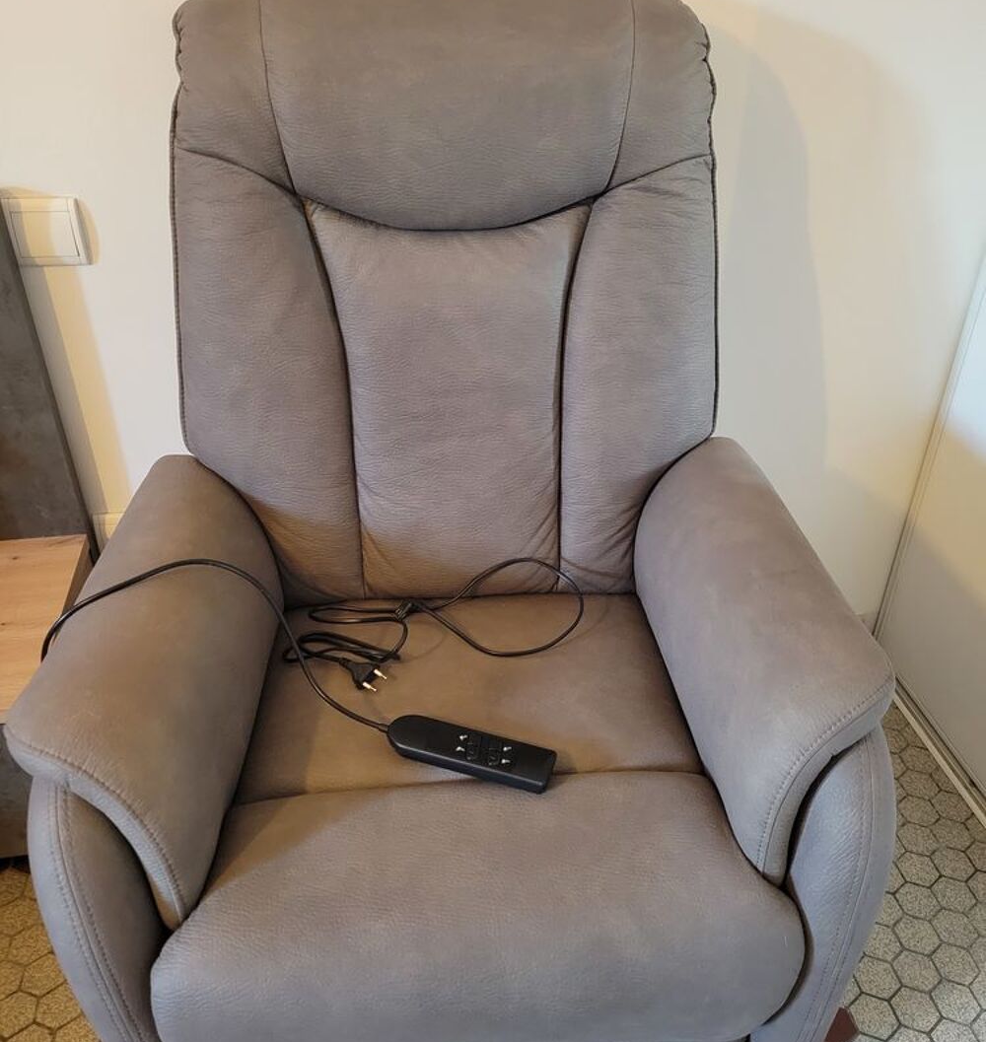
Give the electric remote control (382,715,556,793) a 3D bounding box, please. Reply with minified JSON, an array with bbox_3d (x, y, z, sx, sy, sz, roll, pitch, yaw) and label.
[{"bbox_3d":[-0.022,0.222,0.933,0.159,0.024,0.042,11,35,17],"label":"electric remote control"}]

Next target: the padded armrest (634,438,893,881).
[{"bbox_3d":[0.241,0.104,1.060,0.165,0.225,0.490,-3,30,-3],"label":"padded armrest"}]

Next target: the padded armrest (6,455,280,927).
[{"bbox_3d":[-0.316,0.135,1.026,0.165,0.225,0.490,-3,30,-3],"label":"padded armrest"}]

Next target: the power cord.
[{"bbox_3d":[-0.156,0.097,1.021,0.510,0.170,0.250,-3,33,-3],"label":"power cord"}]

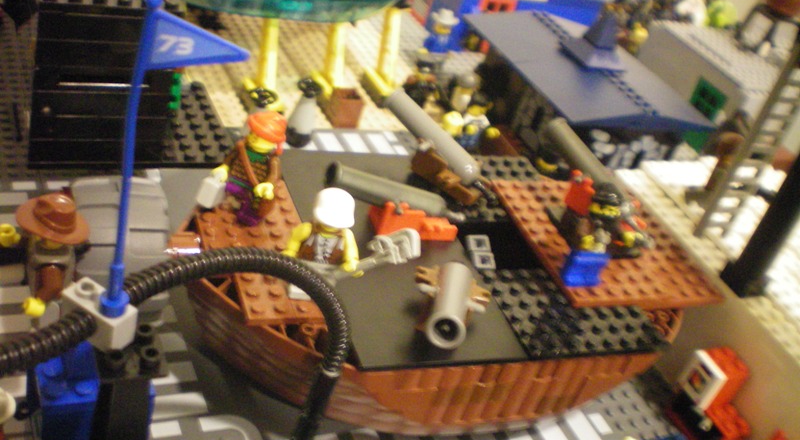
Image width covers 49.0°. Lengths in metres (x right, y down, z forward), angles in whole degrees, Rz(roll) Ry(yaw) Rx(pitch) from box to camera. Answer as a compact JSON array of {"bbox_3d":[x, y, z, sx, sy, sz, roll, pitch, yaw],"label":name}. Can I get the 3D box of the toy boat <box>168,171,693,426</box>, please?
[{"bbox_3d":[0.006,0.028,0.366,0.210,0.061,0.134,0,37,-25],"label":"toy boat"}]

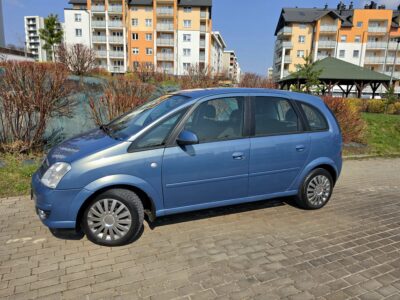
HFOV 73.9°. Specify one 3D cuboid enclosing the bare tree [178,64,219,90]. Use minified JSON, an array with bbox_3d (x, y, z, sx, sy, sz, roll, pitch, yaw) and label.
[{"bbox_3d":[-0.079,-3.713,14.000,2.050,1.650,1.800,1,11,-1],"label":"bare tree"}]

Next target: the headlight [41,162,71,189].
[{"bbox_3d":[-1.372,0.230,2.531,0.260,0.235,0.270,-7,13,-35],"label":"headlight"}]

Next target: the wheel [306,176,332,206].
[{"bbox_3d":[1.550,0.522,3.571,0.410,0.410,0.140,-3,11,-21],"label":"wheel"}]

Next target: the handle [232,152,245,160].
[{"bbox_3d":[0.424,0.066,2.961,0.155,0.075,0.050,-3,11,-21],"label":"handle"}]

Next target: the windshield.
[{"bbox_3d":[-0.707,-0.449,3.324,0.950,0.140,1.330,-34,20,-12],"label":"windshield"}]

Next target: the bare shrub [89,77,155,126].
[{"bbox_3d":[-2.304,-1.365,7.800,1.800,1.500,1.500,-2,11,-16],"label":"bare shrub"}]

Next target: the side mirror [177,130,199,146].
[{"bbox_3d":[-0.125,-0.127,2.632,0.170,0.155,0.200,-3,11,-21],"label":"side mirror"}]

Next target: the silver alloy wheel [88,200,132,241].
[{"bbox_3d":[-0.881,0.666,2.636,0.410,0.410,0.140,-1,11,-6],"label":"silver alloy wheel"}]

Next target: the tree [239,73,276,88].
[{"bbox_3d":[3.894,-4.300,18.000,2.500,2.000,2.200,3,11,11],"label":"tree"}]

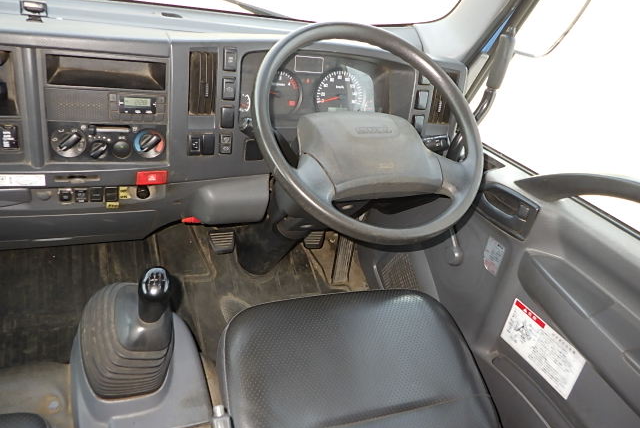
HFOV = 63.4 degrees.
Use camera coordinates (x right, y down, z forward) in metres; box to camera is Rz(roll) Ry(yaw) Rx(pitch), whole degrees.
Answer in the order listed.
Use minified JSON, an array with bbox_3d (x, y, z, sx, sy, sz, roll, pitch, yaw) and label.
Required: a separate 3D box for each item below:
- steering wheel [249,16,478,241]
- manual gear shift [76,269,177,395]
[{"bbox_3d":[0.086,-0.138,0.907,0.420,0.110,0.420,1,69,-20],"label":"steering wheel"},{"bbox_3d":[-0.330,0.155,0.879,0.150,0.240,0.220,-3,31,-26],"label":"manual gear shift"}]

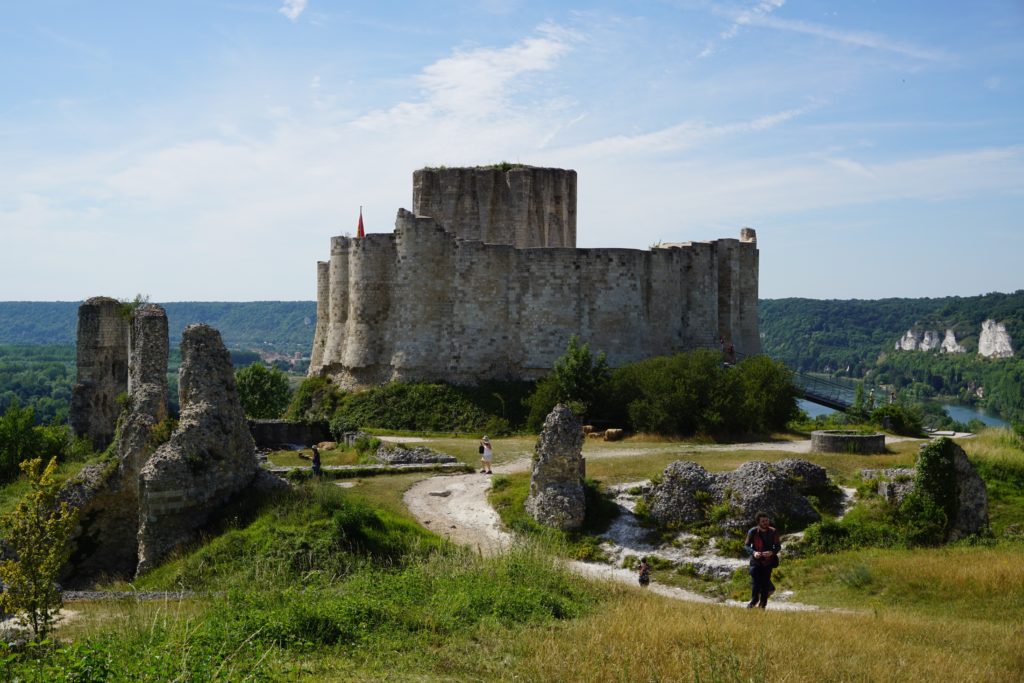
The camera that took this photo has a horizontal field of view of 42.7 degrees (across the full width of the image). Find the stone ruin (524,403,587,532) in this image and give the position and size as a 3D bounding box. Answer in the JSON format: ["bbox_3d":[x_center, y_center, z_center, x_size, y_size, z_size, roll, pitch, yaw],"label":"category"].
[{"bbox_3d":[1.580,4.490,47.000,2.150,4.400,2.000,0,2,6],"label":"stone ruin"}]

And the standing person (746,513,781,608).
[{"bbox_3d":[4.633,4.060,24.200,0.620,1.770,0.480,0,2,16],"label":"standing person"}]

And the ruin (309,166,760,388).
[{"bbox_3d":[2.200,-6.600,126.000,43.500,21.500,38.000,0,2,0],"label":"ruin"}]

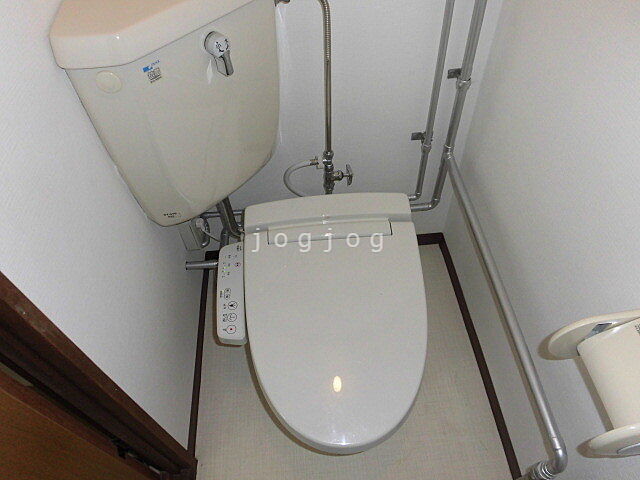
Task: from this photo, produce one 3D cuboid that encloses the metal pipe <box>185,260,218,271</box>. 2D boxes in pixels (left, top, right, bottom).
[{"bbox_3d":[-0.353,0.081,1.371,0.126,0.027,0.027,-6,52,0],"label":"metal pipe"}]

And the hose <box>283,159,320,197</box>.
[{"bbox_3d":[-0.048,-0.151,1.216,0.105,0.151,0.060,-6,52,0],"label":"hose"}]

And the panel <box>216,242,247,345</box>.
[{"bbox_3d":[-0.206,0.125,1.068,0.067,0.042,0.261,-6,52,0],"label":"panel"}]

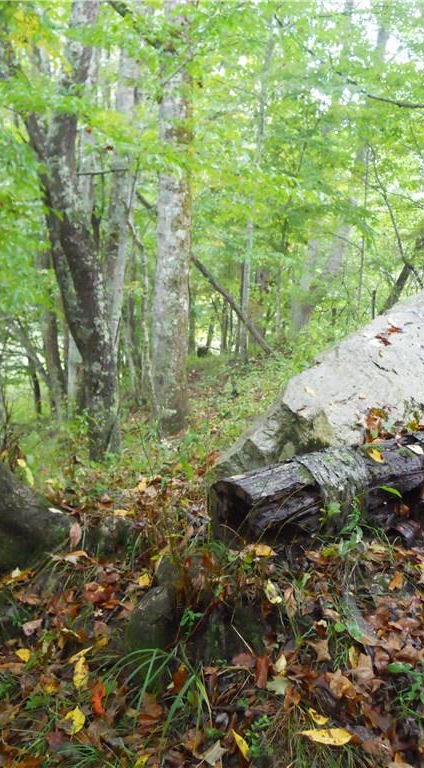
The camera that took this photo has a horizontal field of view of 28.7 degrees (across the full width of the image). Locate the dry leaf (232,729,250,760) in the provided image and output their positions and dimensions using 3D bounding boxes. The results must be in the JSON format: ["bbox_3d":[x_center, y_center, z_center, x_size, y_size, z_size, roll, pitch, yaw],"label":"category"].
[{"bbox_3d":[0.073,0.904,2.078,0.035,0.020,0.084,-22,42,-20],"label":"dry leaf"}]

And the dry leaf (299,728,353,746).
[{"bbox_3d":[0.290,0.894,2.107,0.129,0.016,0.060,0,24,12],"label":"dry leaf"}]

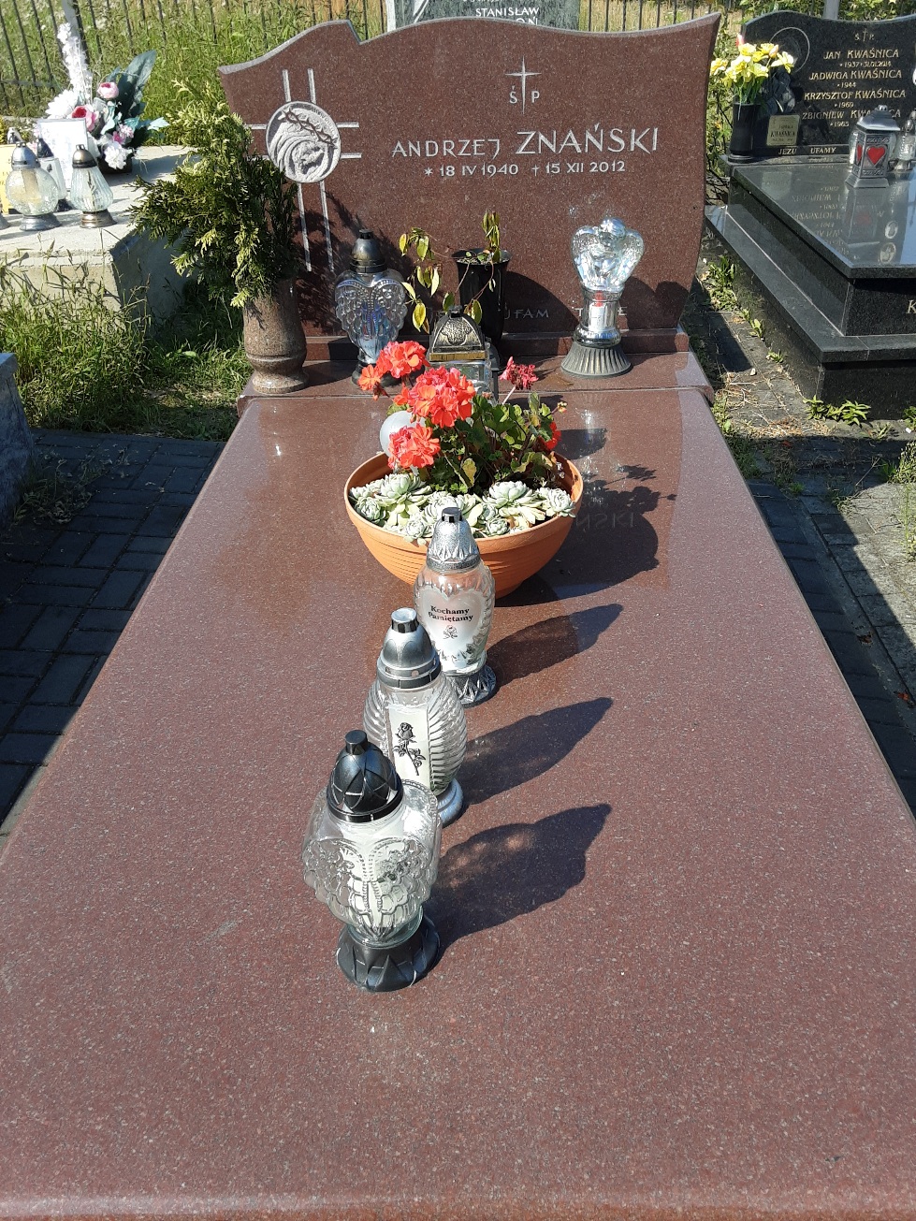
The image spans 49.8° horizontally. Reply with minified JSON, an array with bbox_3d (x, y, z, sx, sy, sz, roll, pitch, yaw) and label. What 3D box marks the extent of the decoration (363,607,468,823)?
[{"bbox_3d":[-0.044,0.113,1.110,0.120,0.269,0.120,-1,33,3],"label":"decoration"}]

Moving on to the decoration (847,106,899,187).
[{"bbox_3d":[1.960,-2.192,4.678,0.165,0.337,0.165,-4,33,-1],"label":"decoration"}]

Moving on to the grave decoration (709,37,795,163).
[{"bbox_3d":[1.575,-2.763,5.347,0.452,0.589,0.362,-1,33,2],"label":"grave decoration"}]

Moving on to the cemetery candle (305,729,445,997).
[{"bbox_3d":[-0.077,0.224,0.927,0.132,0.286,0.113,-2,33,1],"label":"cemetery candle"}]

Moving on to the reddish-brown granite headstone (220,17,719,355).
[{"bbox_3d":[0.029,-0.986,2.350,1.094,0.739,0.167,-1,33,2],"label":"reddish-brown granite headstone"}]

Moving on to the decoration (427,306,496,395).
[{"bbox_3d":[0.005,-0.497,2.052,0.119,0.251,0.119,3,34,8],"label":"decoration"}]

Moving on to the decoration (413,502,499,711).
[{"bbox_3d":[0.002,-0.009,1.285,0.109,0.276,0.109,0,33,4],"label":"decoration"}]

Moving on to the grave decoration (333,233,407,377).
[{"bbox_3d":[-0.206,-0.715,2.320,0.169,0.338,0.125,-3,33,0],"label":"grave decoration"}]

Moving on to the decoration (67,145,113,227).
[{"bbox_3d":[-1.471,-1.686,3.922,0.178,0.286,0.178,-11,34,-12],"label":"decoration"}]

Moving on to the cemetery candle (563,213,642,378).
[{"bbox_3d":[0.335,-0.738,2.309,0.171,0.344,0.159,0,33,4],"label":"cemetery candle"}]

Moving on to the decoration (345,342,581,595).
[{"bbox_3d":[0.006,-0.232,1.536,0.372,0.373,0.372,-1,33,2],"label":"decoration"}]

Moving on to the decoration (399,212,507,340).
[{"bbox_3d":[-0.002,-0.746,2.329,0.263,0.363,0.167,-1,33,2],"label":"decoration"}]

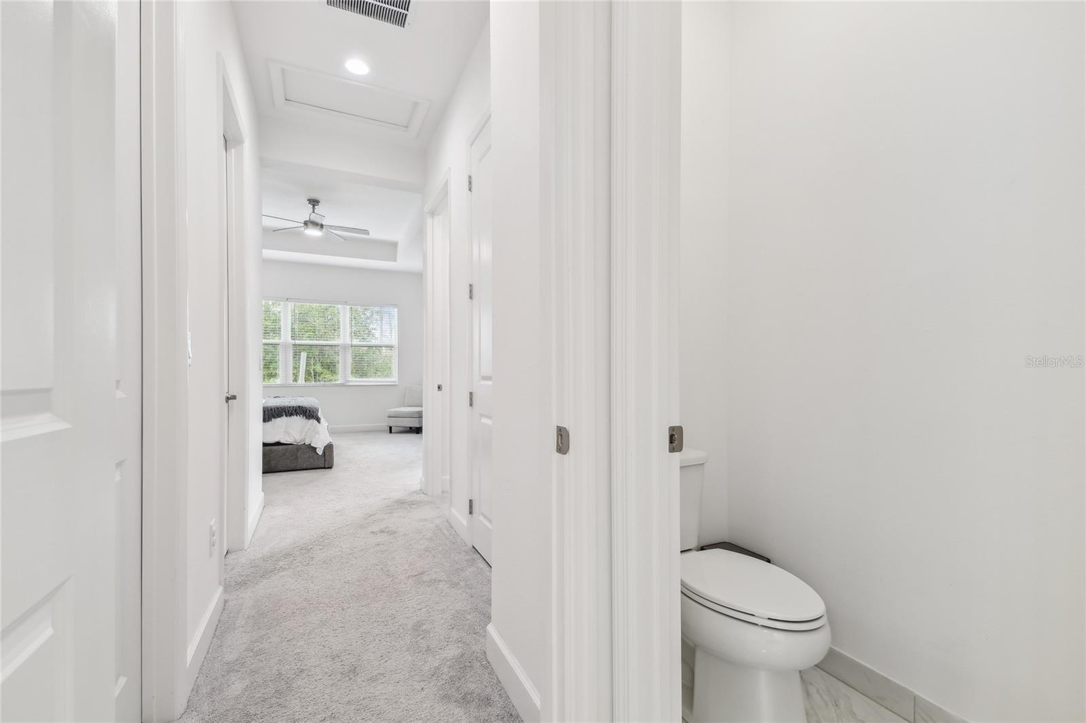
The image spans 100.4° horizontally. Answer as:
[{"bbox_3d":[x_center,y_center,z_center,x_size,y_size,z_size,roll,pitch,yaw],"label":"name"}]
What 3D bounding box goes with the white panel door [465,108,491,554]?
[{"bbox_3d":[-0.239,-0.118,2.479,0.112,2.512,0.870,0,0,-27],"label":"white panel door"}]

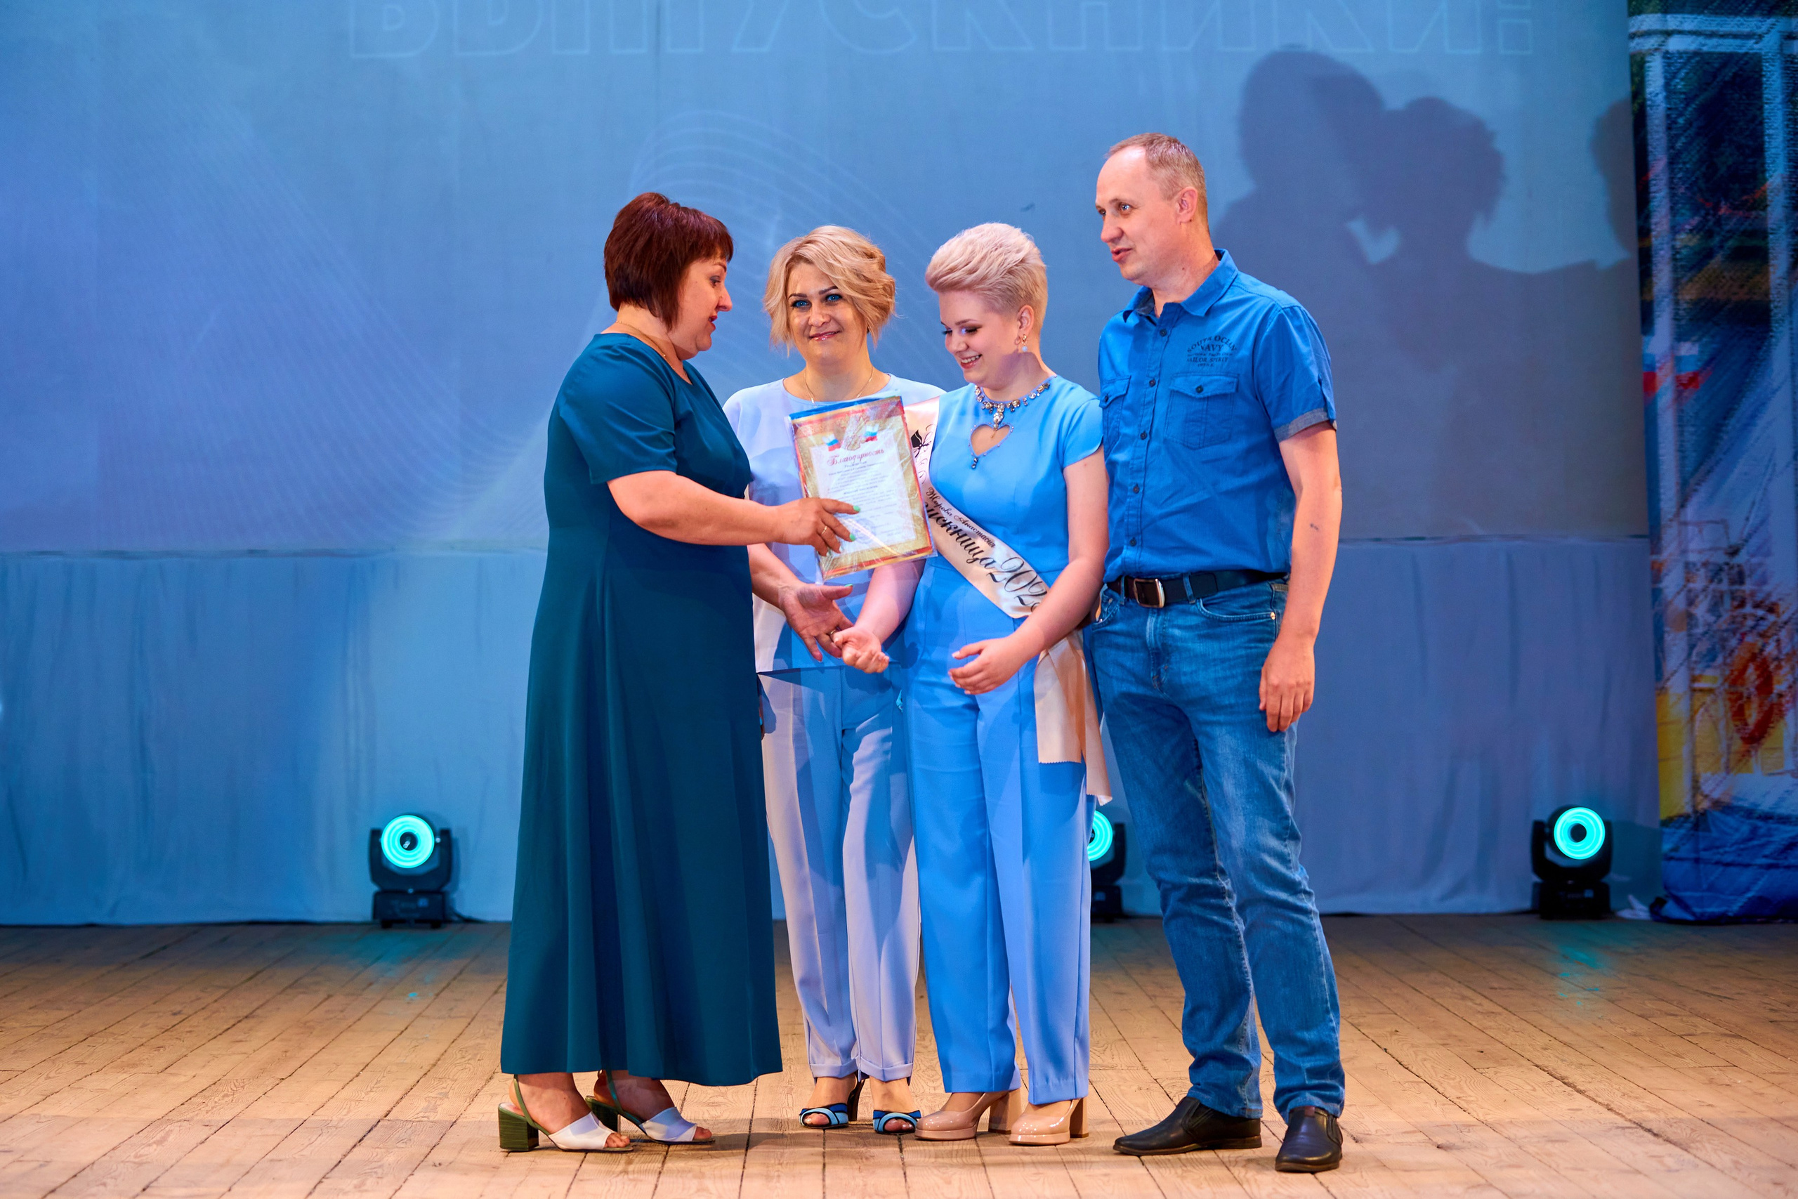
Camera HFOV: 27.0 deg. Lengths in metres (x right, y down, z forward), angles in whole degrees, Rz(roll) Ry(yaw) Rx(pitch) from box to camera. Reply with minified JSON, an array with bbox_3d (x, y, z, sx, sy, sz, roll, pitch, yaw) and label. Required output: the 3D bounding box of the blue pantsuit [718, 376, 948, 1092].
[{"bbox_3d":[-0.129,0.248,7.128,0.430,1.355,0.300,0,-1,10],"label":"blue pantsuit"}]

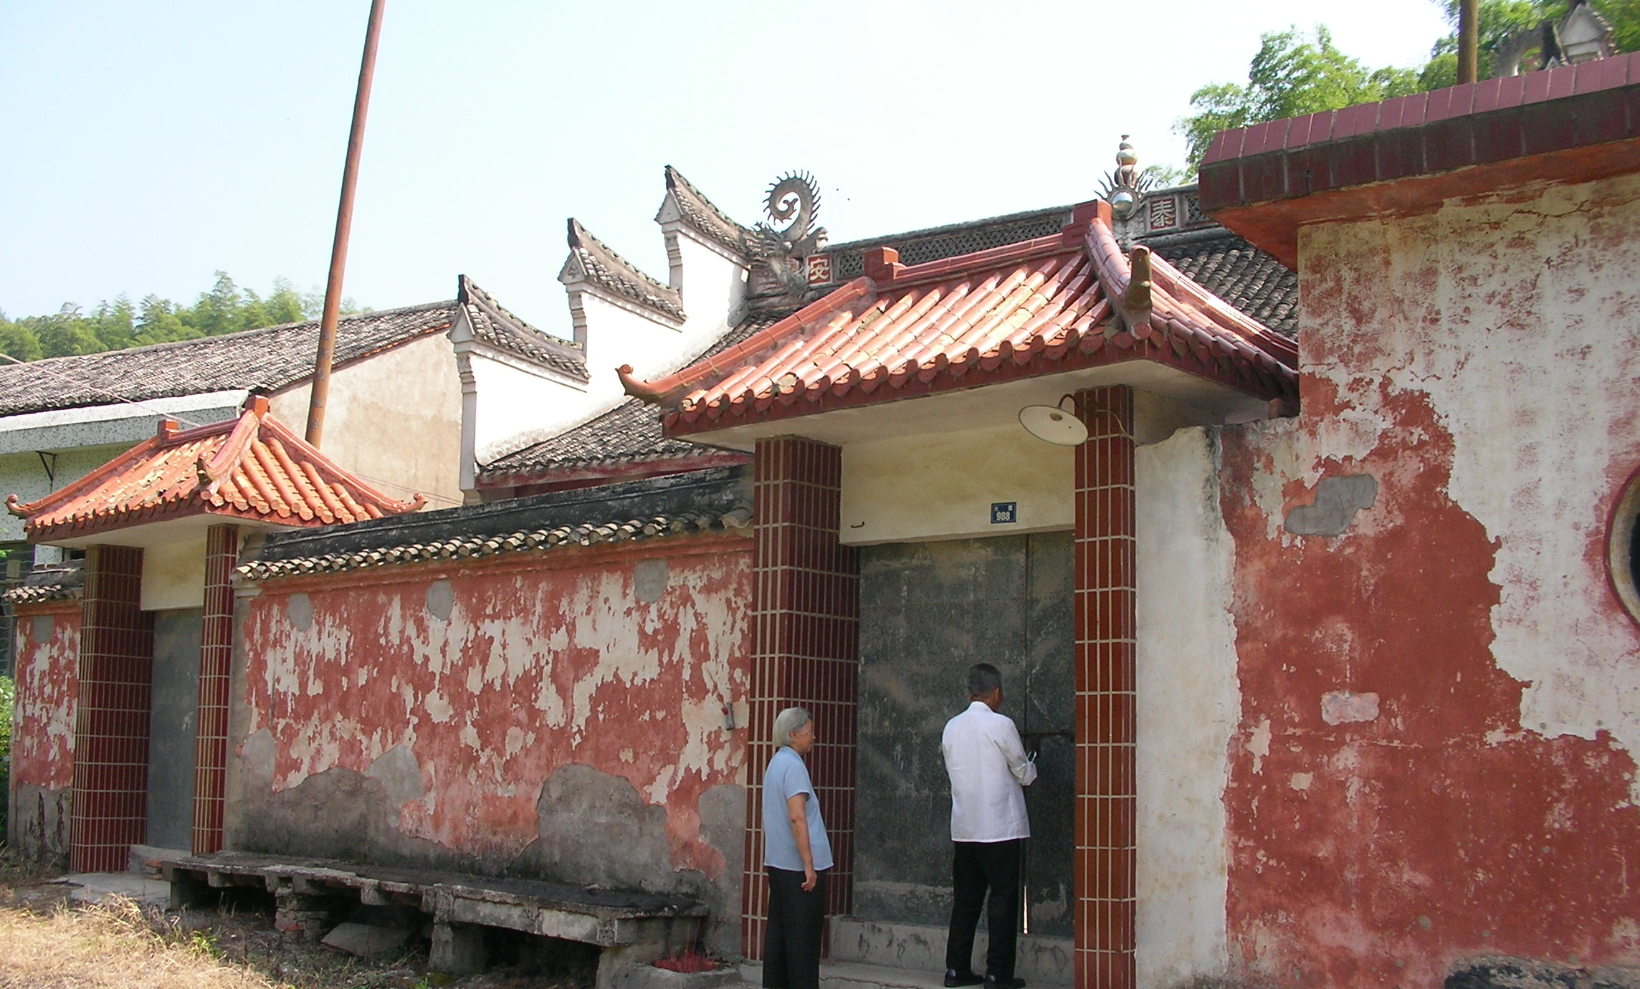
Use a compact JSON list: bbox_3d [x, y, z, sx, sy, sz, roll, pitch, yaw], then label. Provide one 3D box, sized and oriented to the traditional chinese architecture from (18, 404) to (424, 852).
[{"bbox_3d":[-5.593,1.282,15.979,3.550,4.250,2.000,-7,-11,44],"label":"traditional chinese architecture"}]

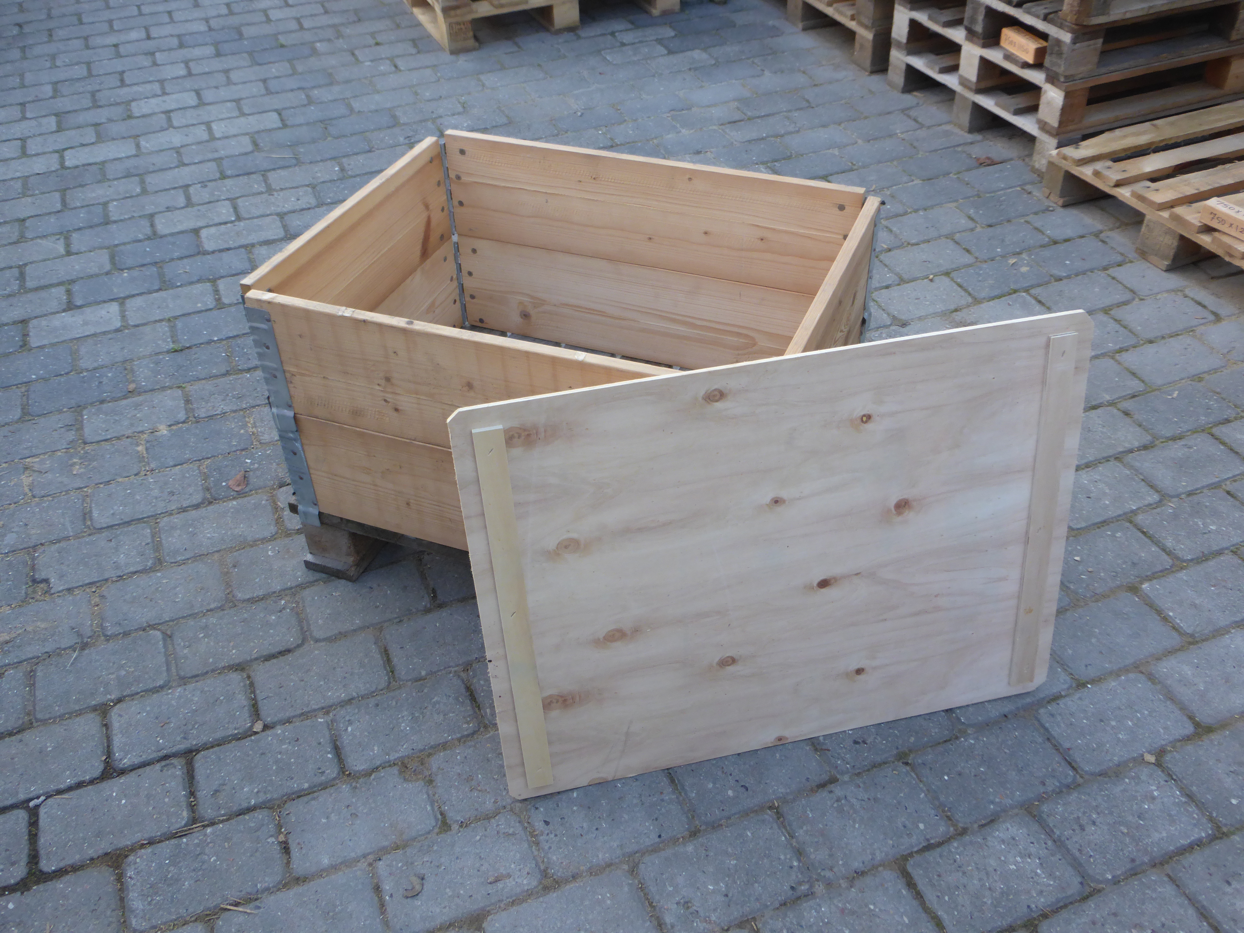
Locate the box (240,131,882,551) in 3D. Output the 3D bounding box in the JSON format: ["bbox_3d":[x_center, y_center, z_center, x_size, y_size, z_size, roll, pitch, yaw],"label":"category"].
[{"bbox_3d":[-0.064,-0.186,1.780,0.796,0.398,0.606,13,41,18],"label":"box"}]

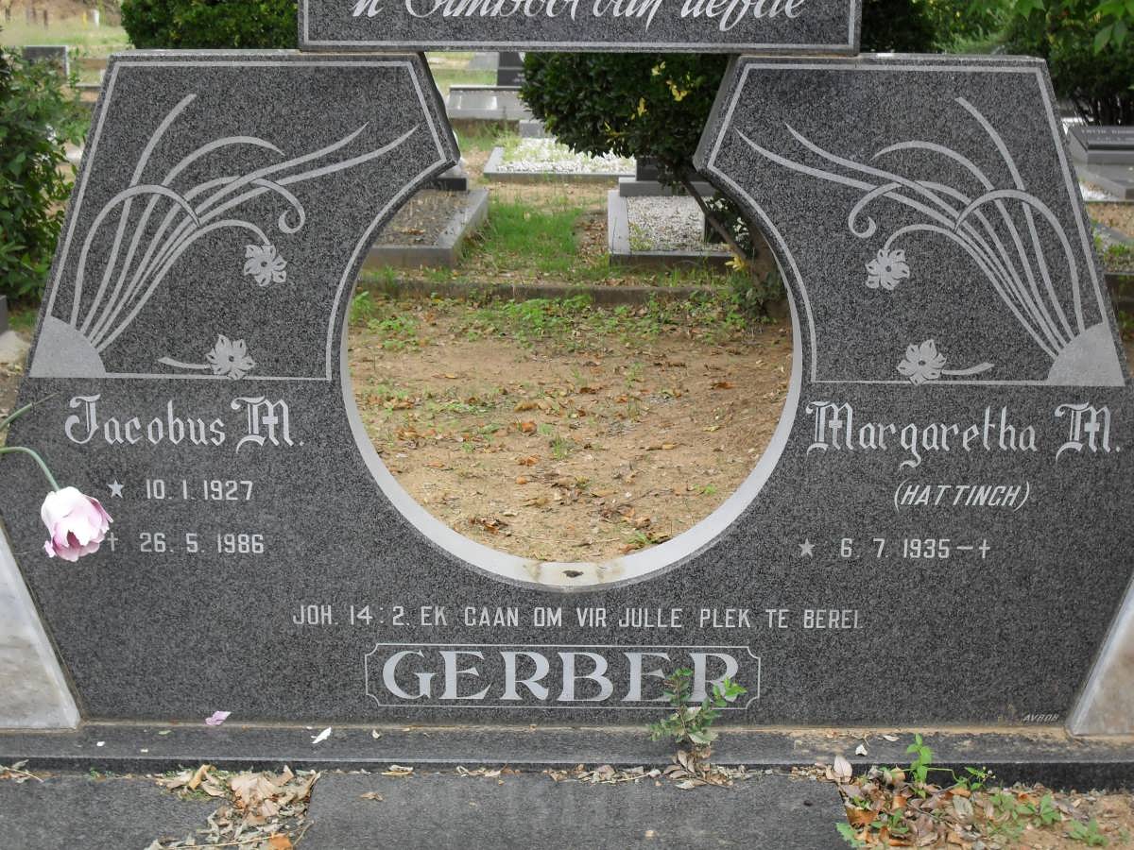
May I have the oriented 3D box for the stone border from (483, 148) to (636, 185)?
[{"bbox_3d":[0.069,-1.668,11.746,1.050,0.072,2.100,1,14,1],"label":"stone border"}]

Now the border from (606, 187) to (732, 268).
[{"bbox_3d":[0.661,-0.941,8.964,0.920,0.088,2.100,1,14,1],"label":"border"}]

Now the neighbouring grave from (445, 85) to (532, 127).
[{"bbox_3d":[-0.241,-2.531,14.864,1.400,0.220,2.150,1,14,1],"label":"neighbouring grave"}]

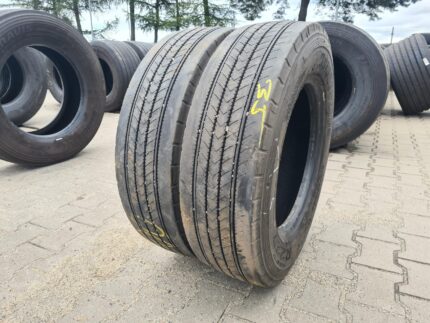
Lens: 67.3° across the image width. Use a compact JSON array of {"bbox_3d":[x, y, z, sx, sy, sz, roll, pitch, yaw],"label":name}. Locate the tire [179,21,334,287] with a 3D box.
[{"bbox_3d":[0.202,-0.022,1.097,0.233,0.836,0.836,11,21,28],"label":"tire"}]

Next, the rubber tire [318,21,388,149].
[{"bbox_3d":[0.867,-0.611,2.661,1.005,1.005,0.315,8,22,29],"label":"rubber tire"}]

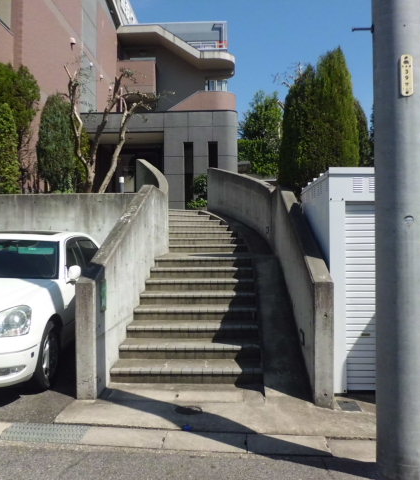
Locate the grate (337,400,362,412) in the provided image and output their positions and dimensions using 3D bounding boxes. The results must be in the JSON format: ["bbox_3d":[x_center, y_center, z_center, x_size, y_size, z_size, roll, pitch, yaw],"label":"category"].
[{"bbox_3d":[1.306,1.566,4.500,0.195,0.030,0.270,0,-1,5],"label":"grate"}]

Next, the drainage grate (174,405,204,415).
[{"bbox_3d":[-0.185,1.510,4.230,0.245,0.030,0.245,0,-1,0],"label":"drainage grate"}]

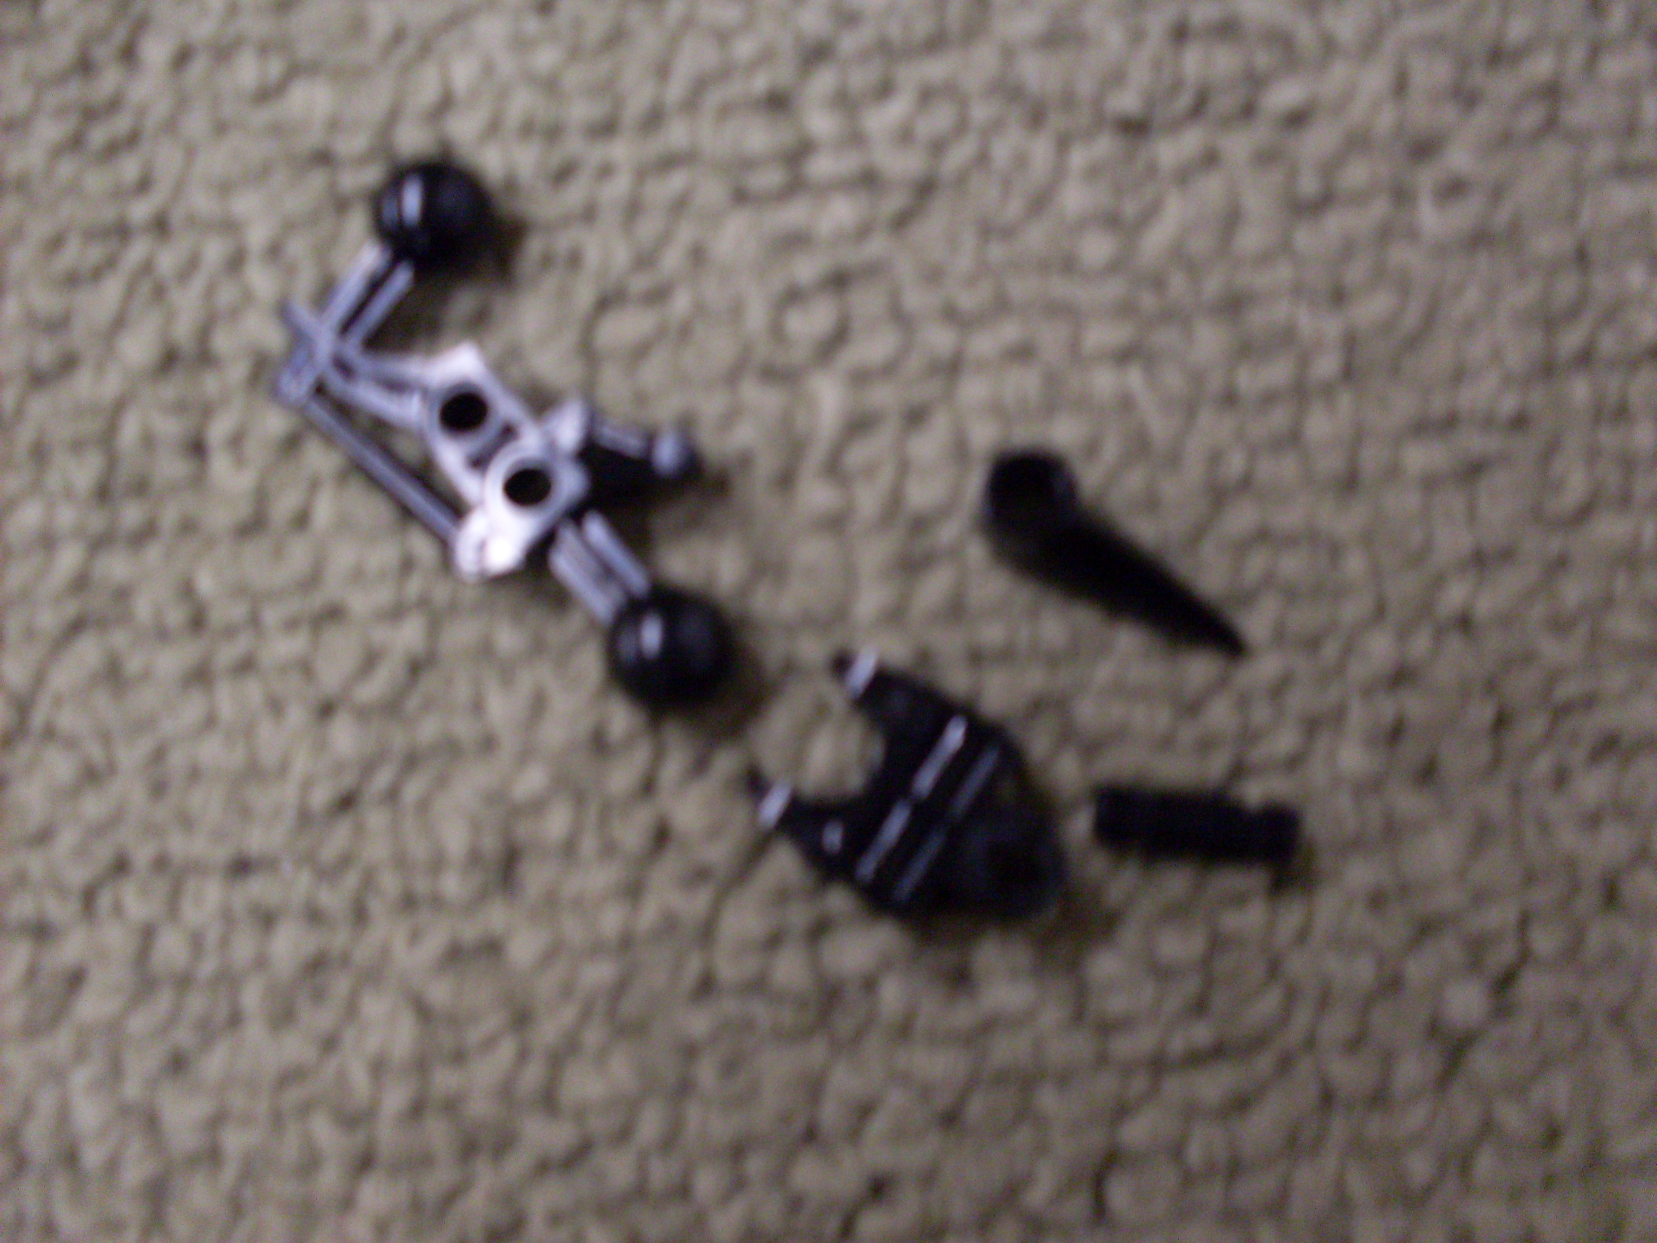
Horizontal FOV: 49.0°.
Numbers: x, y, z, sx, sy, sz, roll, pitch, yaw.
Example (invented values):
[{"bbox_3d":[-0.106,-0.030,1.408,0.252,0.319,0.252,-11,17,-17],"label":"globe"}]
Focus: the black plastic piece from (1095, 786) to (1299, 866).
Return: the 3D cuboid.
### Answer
[{"bbox_3d":[0.030,0.016,0.146,0.016,0.005,0.005,6,82,1],"label":"black plastic piece"}]

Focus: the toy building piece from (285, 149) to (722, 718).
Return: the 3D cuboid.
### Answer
[{"bbox_3d":[-0.024,-0.015,0.146,0.024,0.013,0.050,-43,84,-5],"label":"toy building piece"}]

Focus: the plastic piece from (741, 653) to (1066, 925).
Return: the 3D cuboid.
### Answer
[{"bbox_3d":[0.007,0.014,0.143,0.025,0.011,0.017,32,83,4],"label":"plastic piece"}]

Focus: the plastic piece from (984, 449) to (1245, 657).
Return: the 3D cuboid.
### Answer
[{"bbox_3d":[0.023,-0.004,0.146,0.025,0.010,0.008,37,84,5],"label":"plastic piece"}]

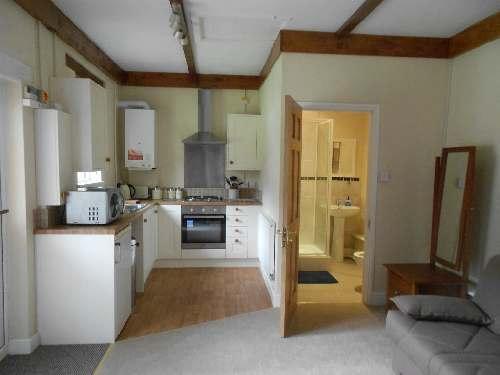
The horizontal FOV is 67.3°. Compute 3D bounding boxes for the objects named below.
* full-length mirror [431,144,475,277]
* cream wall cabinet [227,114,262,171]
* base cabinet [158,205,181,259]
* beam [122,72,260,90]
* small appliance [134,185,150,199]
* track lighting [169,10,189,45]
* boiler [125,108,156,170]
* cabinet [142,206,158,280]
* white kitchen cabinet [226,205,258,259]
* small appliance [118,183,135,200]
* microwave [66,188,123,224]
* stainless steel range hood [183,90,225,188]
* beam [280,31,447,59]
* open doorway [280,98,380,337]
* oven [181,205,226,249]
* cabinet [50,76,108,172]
[{"bbox_3d":[1.861,0.193,3.435,0.110,1.097,0.450,0,4,-5],"label":"full-length mirror"},{"bbox_3d":[-0.091,-0.633,5.380,0.483,0.774,0.300,0,4,-5],"label":"cream wall cabinet"},{"bbox_3d":[-1.092,0.571,5.292,0.308,0.724,0.550,0,5,-5],"label":"base cabinet"},{"bbox_3d":[-0.841,-1.545,5.448,1.980,0.200,0.070,0,4,-5],"label":"beam"},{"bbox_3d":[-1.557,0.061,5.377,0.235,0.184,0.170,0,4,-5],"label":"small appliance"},{"bbox_3d":[-0.621,-1.377,3.280,0.120,0.120,0.680,0,4,-5],"label":"track lighting"},{"bbox_3d":[-1.501,-0.662,5.254,0.395,0.795,0.310,0,4,-5],"label":"boiler"},{"bbox_3d":[-1.473,0.634,4.485,0.570,0.740,0.870,0,4,-5],"label":"cabinet"},{"bbox_3d":[-0.118,0.581,5.339,0.446,0.720,0.550,0,4,-5],"label":"white kitchen cabinet"},{"bbox_3d":[-1.667,0.050,5.120,0.210,0.239,0.160,0,4,-5],"label":"small appliance"},{"bbox_3d":[-1.344,0.160,3.300,0.355,0.279,0.430,0,4,-5],"label":"microwave"},{"bbox_3d":[-0.633,-0.679,5.306,0.598,1.413,0.510,0,4,-5],"label":"stainless steel range hood"},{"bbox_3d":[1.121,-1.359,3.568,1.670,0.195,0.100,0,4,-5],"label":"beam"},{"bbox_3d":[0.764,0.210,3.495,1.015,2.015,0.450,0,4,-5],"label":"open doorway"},{"bbox_3d":[-0.644,0.519,5.338,0.599,0.604,0.550,0,4,-5],"label":"oven"},{"bbox_3d":[-1.508,-0.531,3.337,0.325,0.760,0.410,0,4,-5],"label":"cabinet"}]

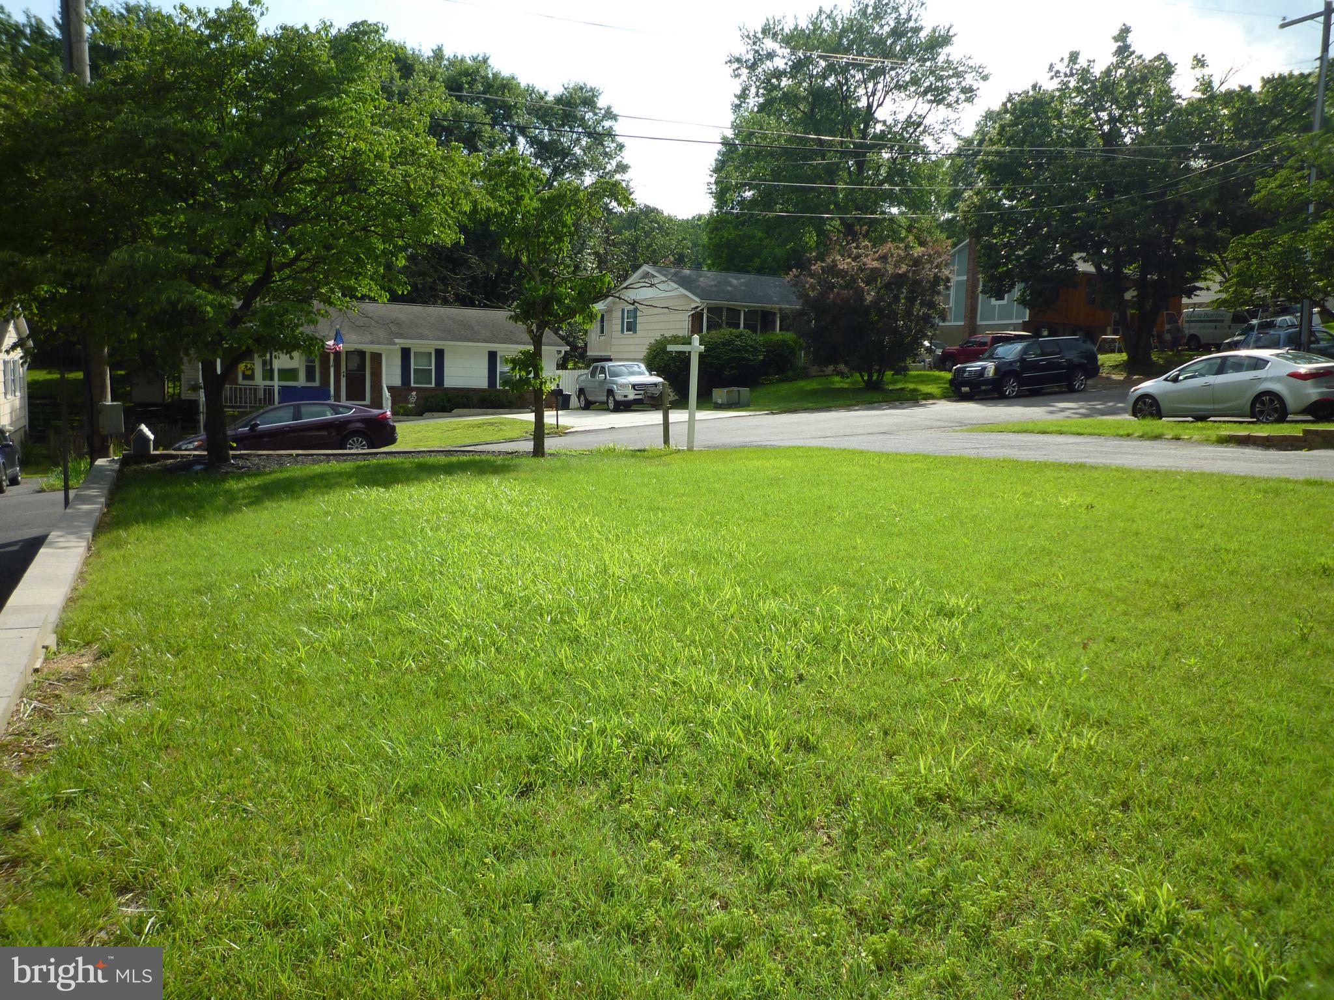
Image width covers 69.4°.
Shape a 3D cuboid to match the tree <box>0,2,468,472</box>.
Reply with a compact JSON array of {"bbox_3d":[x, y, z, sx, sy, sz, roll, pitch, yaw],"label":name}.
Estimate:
[{"bbox_3d":[-5.123,-3.026,11.078,5.500,5.200,5.300,2,7,0],"label":"tree"}]

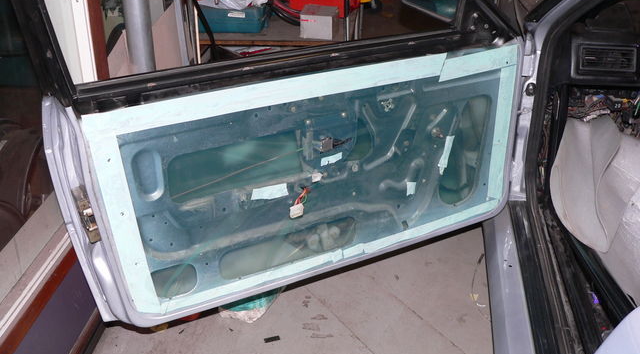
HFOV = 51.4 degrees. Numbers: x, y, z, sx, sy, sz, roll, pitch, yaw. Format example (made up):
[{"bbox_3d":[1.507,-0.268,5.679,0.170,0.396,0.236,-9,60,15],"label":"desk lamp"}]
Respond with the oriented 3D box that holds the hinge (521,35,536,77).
[{"bbox_3d":[0.608,-0.351,1.940,0.037,0.113,0.045,1,21,12],"label":"hinge"}]

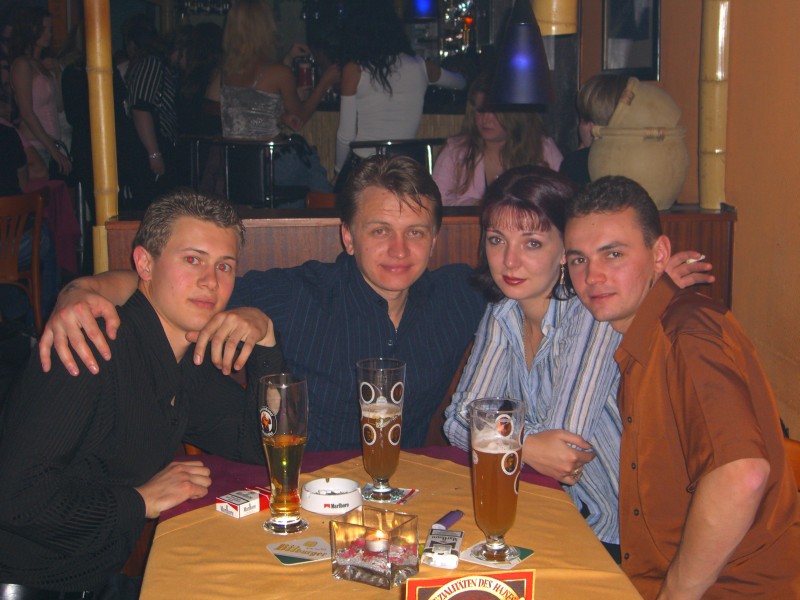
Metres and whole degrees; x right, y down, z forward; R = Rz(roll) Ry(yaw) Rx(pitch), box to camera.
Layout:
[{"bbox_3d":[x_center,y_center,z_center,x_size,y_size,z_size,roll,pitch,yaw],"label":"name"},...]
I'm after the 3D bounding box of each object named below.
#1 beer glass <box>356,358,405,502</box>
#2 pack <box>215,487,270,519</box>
[{"bbox_3d":[-0.032,0.224,2.253,0.083,0.232,0.083,0,10,0],"label":"beer glass"},{"bbox_3d":[-0.257,0.337,2.211,0.056,0.023,0.088,8,12,39],"label":"pack"}]

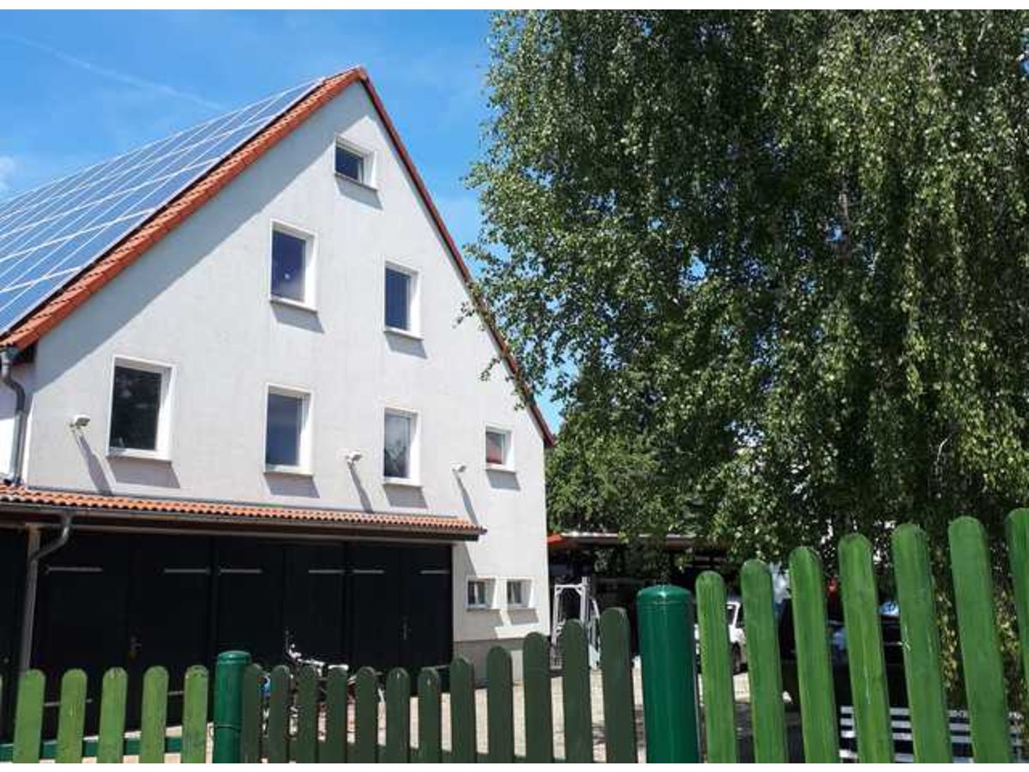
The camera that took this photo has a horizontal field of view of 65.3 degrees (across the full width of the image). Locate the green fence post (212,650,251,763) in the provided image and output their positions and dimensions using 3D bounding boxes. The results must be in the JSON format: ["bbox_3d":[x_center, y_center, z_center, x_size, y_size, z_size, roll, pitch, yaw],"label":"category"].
[{"bbox_3d":[-0.929,1.498,2.544,0.110,1.250,0.110,-8,-16,21],"label":"green fence post"}]

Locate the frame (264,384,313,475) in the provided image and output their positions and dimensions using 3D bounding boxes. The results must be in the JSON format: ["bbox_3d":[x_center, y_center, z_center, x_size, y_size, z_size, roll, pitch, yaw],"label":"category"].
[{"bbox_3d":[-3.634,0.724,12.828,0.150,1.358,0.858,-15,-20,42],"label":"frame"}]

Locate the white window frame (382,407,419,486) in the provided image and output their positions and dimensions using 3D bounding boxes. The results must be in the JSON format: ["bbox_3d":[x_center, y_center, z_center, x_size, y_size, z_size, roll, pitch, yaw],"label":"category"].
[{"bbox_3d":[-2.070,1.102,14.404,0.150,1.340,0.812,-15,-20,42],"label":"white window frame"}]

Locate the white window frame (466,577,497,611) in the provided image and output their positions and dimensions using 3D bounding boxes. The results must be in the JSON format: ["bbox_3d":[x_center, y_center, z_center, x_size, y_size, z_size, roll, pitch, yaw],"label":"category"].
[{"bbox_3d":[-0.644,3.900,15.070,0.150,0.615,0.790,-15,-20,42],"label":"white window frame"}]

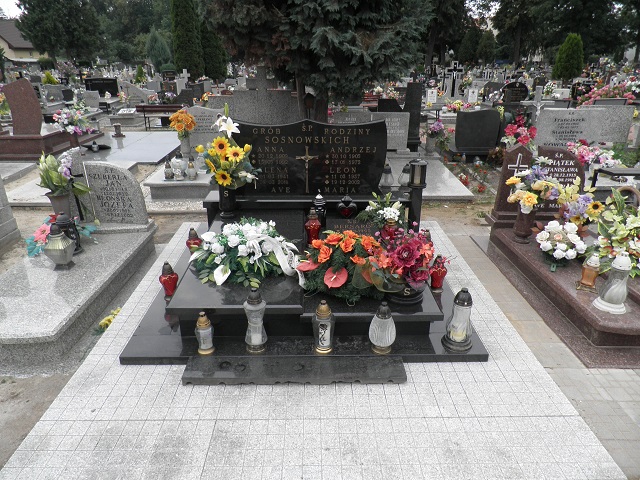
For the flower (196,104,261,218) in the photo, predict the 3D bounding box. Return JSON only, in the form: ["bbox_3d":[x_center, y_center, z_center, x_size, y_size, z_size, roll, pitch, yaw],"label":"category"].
[{"bbox_3d":[-0.719,-0.578,3.488,0.490,0.920,0.450,0,23,-1],"label":"flower"}]

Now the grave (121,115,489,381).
[{"bbox_3d":[-0.097,-0.199,3.117,2.000,1.070,2.200,0,23,-1],"label":"grave"}]

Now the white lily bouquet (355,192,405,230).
[{"bbox_3d":[0.464,-0.214,3.502,0.390,0.320,0.290,0,23,-1],"label":"white lily bouquet"}]

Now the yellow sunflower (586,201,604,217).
[{"bbox_3d":[2.044,-0.234,3.292,0.122,0.120,0.050,8,11,18],"label":"yellow sunflower"}]

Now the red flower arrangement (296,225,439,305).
[{"bbox_3d":[0.287,0.124,2.717,0.810,0.320,0.480,0,23,-1],"label":"red flower arrangement"}]

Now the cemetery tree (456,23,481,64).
[{"bbox_3d":[14.947,-19.020,44.439,2.300,4.083,2.300,0,23,-1],"label":"cemetery tree"}]

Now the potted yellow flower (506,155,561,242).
[{"bbox_3d":[1.598,-0.297,3.336,0.420,0.690,0.400,0,23,-1],"label":"potted yellow flower"}]

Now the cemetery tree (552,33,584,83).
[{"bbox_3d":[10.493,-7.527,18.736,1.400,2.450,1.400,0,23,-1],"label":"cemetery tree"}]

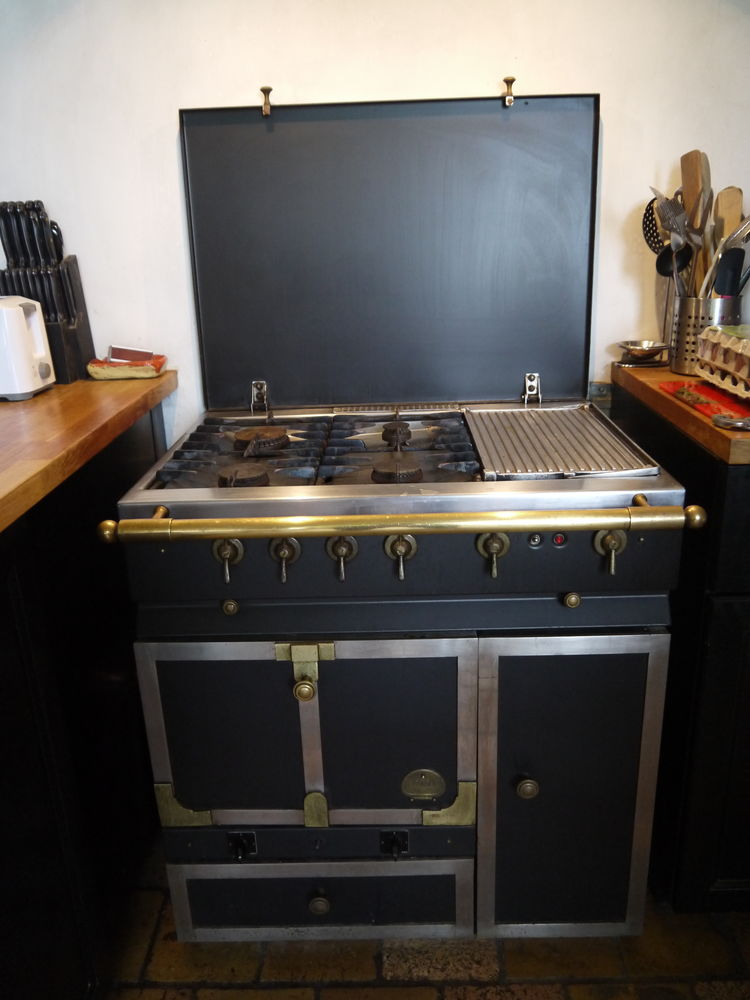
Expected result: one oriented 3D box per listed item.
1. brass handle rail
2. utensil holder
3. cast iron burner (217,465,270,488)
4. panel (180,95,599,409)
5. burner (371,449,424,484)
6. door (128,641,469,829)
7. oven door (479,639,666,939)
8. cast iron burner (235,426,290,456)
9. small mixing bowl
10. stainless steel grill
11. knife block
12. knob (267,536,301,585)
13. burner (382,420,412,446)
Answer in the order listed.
[{"bbox_3d":[0.037,0.025,1.240,0.907,0.035,0.104,-1,19,2],"label":"brass handle rail"},{"bbox_3d":[0.663,-0.334,1.629,0.122,0.150,0.122,-1,20,2],"label":"utensil holder"},{"bbox_3d":[-0.216,-0.036,1.338,0.085,0.025,0.085,-1,20,2],"label":"cast iron burner"},{"bbox_3d":[0.037,-0.499,1.695,0.827,0.602,0.042,-1,16,2],"label":"panel"},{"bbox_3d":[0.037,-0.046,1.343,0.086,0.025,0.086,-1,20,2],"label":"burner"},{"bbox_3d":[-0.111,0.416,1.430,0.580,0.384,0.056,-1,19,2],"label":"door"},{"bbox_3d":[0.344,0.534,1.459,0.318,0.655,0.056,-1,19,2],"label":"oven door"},{"bbox_3d":[-0.218,-0.115,1.571,0.106,0.026,0.106,-1,20,2],"label":"cast iron burner"},{"bbox_3d":[0.612,-0.337,1.847,0.113,0.035,0.113,-1,19,2],"label":"small mixing bowl"},{"bbox_3d":[0.333,-0.121,1.575,0.289,0.021,0.496,-1,19,2],"label":"stainless steel grill"},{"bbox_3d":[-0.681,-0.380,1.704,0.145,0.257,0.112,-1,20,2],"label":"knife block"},{"bbox_3d":[-0.134,0.091,1.208,0.046,0.074,0.028,-1,20,2],"label":"knob"},{"bbox_3d":[0.047,-0.141,1.734,0.065,0.037,0.065,-1,19,2],"label":"burner"}]

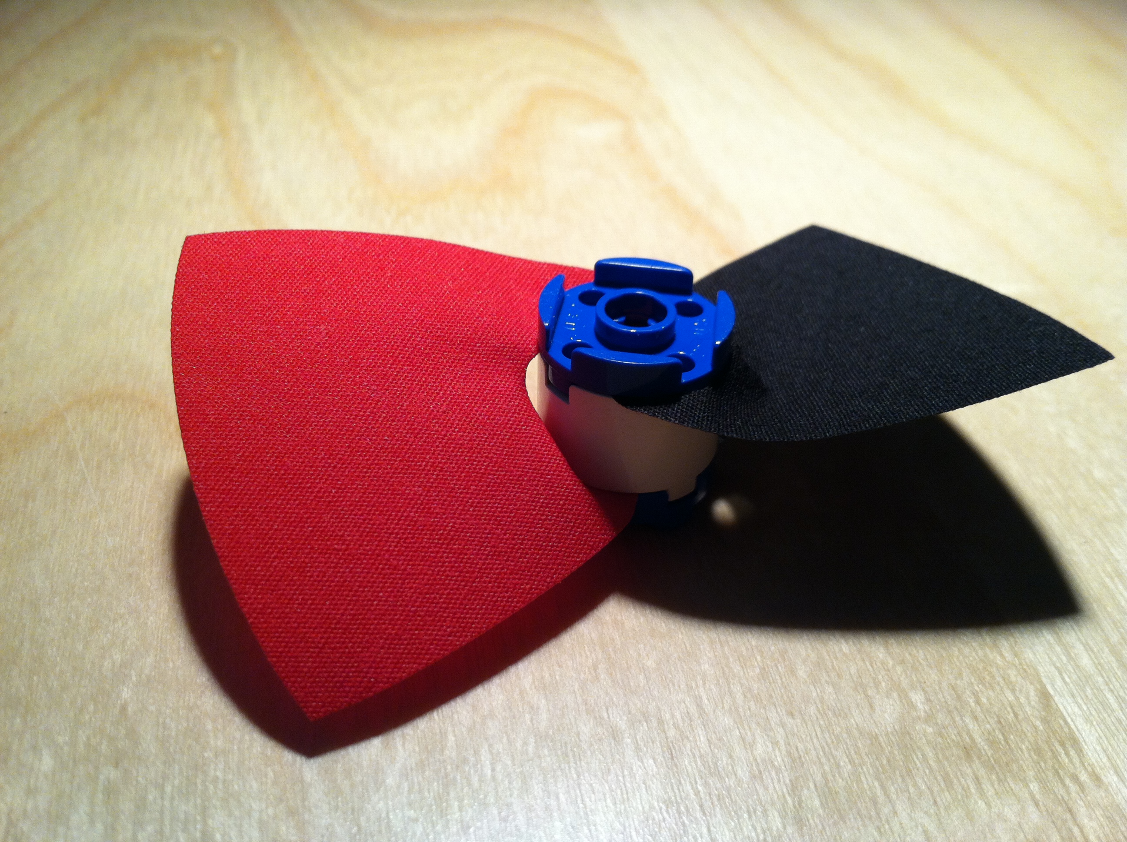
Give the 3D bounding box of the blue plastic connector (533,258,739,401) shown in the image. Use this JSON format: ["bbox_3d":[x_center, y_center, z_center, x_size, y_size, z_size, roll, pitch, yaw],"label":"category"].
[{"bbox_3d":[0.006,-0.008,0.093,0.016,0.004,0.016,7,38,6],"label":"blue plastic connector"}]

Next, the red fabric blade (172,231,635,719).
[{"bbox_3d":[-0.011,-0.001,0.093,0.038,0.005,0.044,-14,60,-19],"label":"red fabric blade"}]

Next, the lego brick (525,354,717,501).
[{"bbox_3d":[0.006,-0.002,0.097,0.016,0.011,0.016,7,38,6],"label":"lego brick"}]

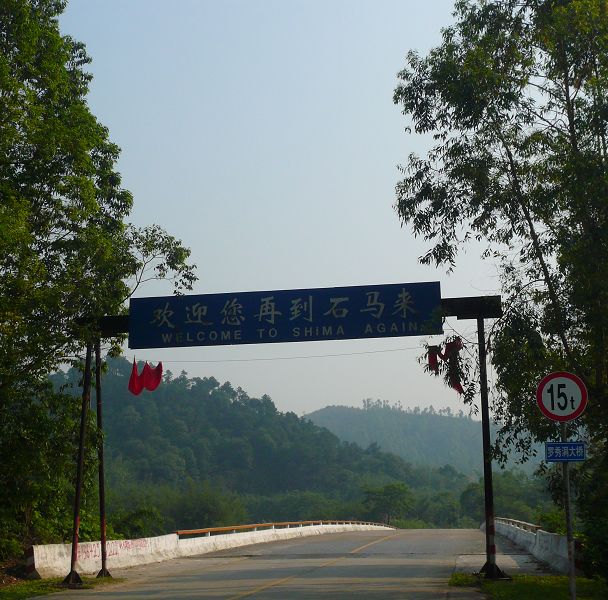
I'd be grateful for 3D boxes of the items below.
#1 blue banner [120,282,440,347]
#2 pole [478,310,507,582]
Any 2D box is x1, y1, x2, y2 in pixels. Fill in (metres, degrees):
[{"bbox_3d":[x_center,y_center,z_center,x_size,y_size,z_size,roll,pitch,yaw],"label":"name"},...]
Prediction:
[{"bbox_3d":[-0.467,0.365,23.261,6.908,1.128,0.150,-3,-11,9],"label":"blue banner"},{"bbox_3d":[3.759,2.908,21.717,0.407,5.365,0.407,-3,-19,9],"label":"pole"}]

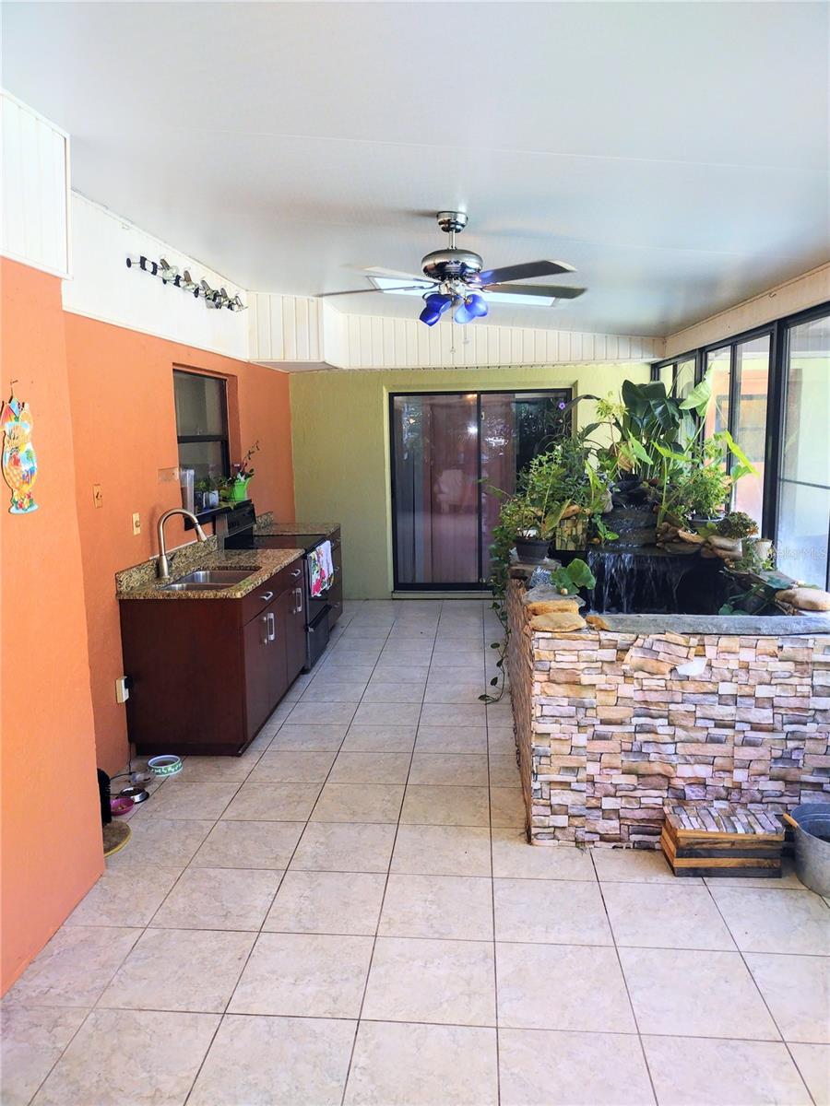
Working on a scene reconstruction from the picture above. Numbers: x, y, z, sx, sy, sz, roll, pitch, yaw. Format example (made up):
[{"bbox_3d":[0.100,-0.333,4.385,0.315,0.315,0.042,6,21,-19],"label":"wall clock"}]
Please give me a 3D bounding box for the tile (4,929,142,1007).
[{"bbox_3d":[-1.116,1.360,2.841,0.309,0.010,0.423,0,8,4],"label":"tile"}]

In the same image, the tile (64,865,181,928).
[{"bbox_3d":[-1.152,1.351,3.395,0.365,0.010,0.420,0,9,5],"label":"tile"}]

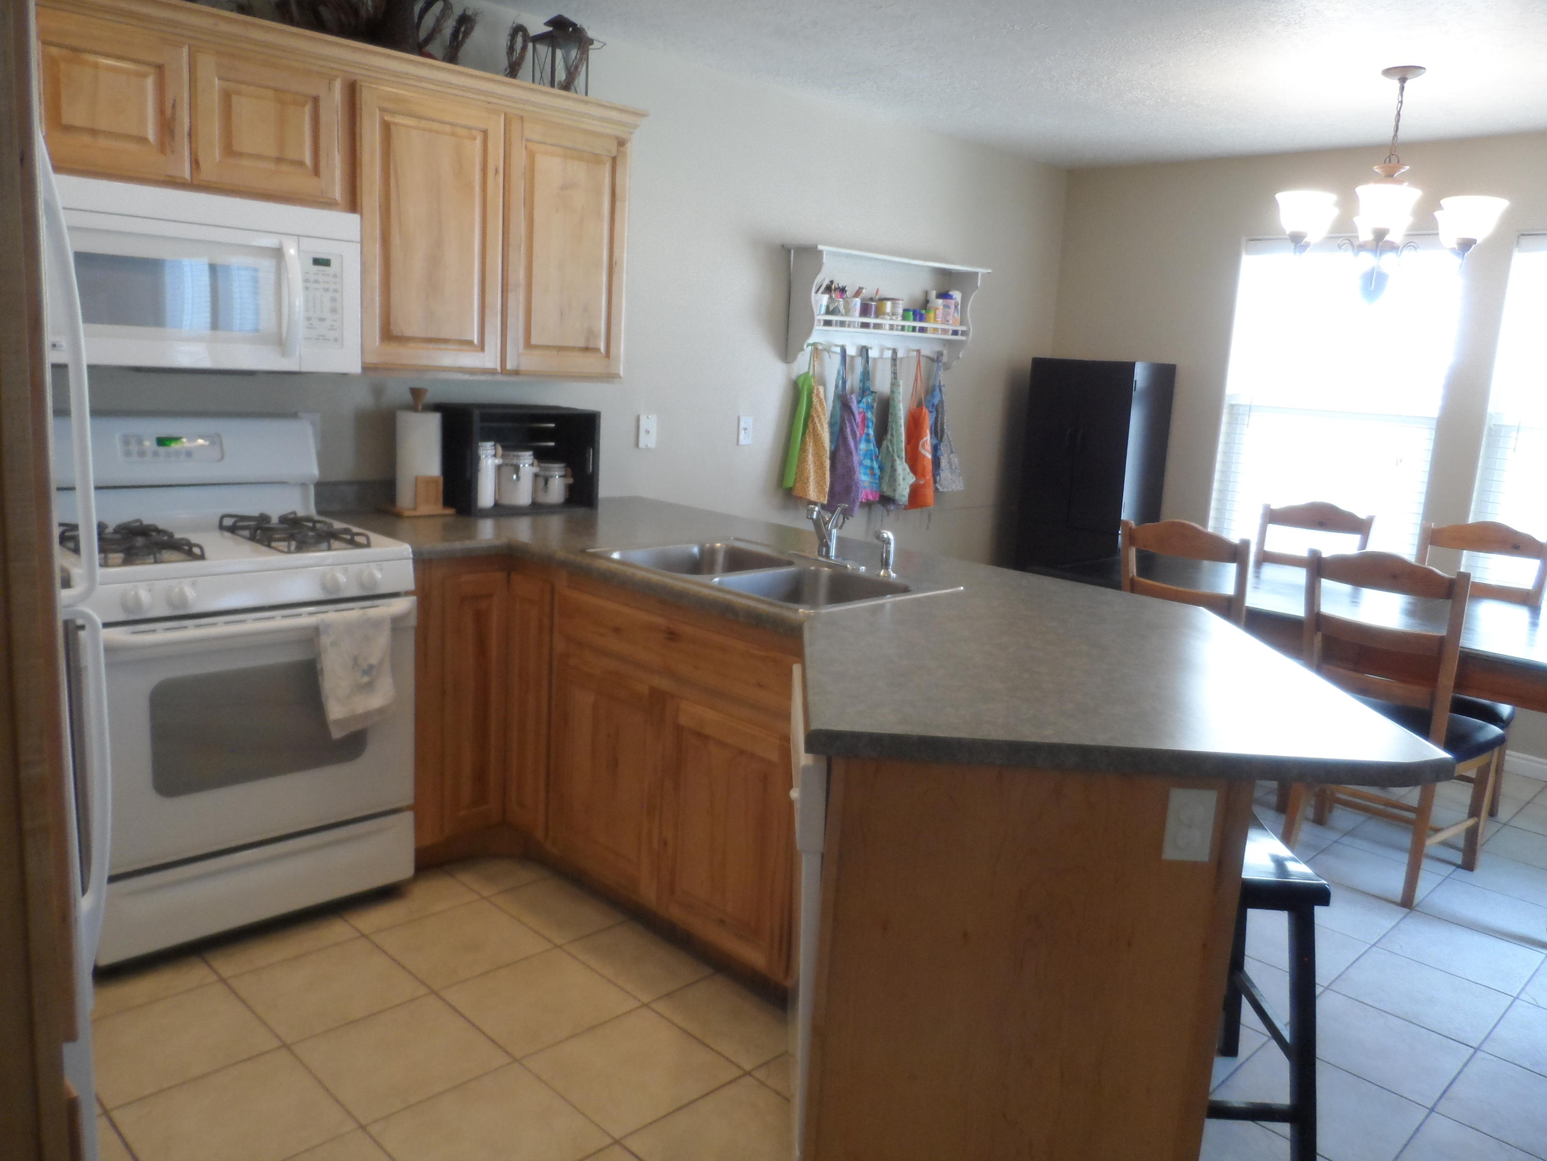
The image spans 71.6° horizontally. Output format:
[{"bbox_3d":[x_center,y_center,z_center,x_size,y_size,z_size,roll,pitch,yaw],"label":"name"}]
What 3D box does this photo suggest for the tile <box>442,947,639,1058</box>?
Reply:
[{"bbox_3d":[-0.543,0.977,2.500,0.330,0.010,0.330,-6,14,-44],"label":"tile"}]

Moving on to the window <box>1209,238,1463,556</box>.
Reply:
[{"bbox_3d":[2.442,-0.749,4.734,0.879,1.468,0.099,13,14,41],"label":"window"}]

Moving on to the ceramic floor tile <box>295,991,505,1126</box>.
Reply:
[{"bbox_3d":[-0.782,1.002,2.264,0.330,0.010,0.330,-6,14,-44],"label":"ceramic floor tile"}]

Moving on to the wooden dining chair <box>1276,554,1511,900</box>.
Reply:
[{"bbox_3d":[1.919,0.406,3.336,0.540,1.000,0.460,-6,14,-44],"label":"wooden dining chair"}]

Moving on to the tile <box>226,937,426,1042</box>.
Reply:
[{"bbox_3d":[-1.025,0.942,2.479,0.330,0.010,0.330,-6,14,-44],"label":"tile"}]

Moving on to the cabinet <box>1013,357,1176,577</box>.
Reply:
[{"bbox_3d":[1.539,-0.297,5.319,0.553,1.555,0.385,13,15,43],"label":"cabinet"}]

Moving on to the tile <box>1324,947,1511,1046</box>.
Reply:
[{"bbox_3d":[1.630,1.043,2.700,0.326,0.012,0.325,13,15,43],"label":"tile"}]

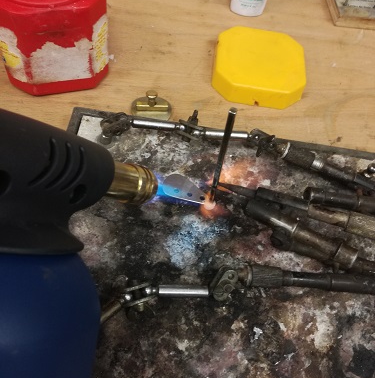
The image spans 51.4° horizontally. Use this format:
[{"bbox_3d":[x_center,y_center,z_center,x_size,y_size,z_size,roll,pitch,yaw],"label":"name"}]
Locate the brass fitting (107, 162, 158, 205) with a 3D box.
[{"bbox_3d":[-0.034,-0.004,0.227,0.030,0.022,0.022,14,51,-29],"label":"brass fitting"}]

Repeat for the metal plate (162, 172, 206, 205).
[{"bbox_3d":[-0.001,-0.001,0.267,0.031,0.001,0.018,16,56,2],"label":"metal plate"}]

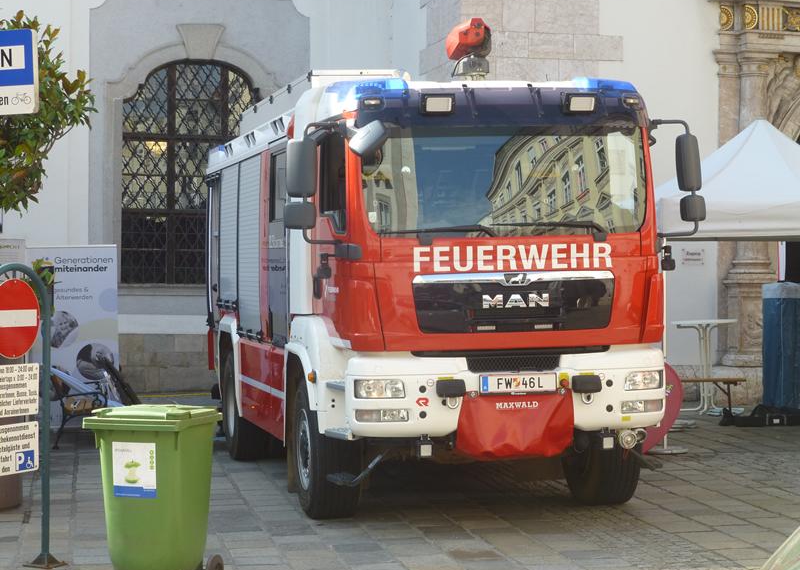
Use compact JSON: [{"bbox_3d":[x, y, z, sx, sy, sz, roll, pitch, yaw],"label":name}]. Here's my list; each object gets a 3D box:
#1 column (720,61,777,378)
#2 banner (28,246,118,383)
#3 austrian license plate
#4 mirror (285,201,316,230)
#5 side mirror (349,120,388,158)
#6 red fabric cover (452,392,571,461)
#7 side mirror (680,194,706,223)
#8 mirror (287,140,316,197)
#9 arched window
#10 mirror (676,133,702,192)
[{"bbox_3d":[4.396,-0.922,22.900,0.600,3.950,0.520,0,1,-18],"label":"column"},{"bbox_3d":[-3.665,0.581,20.400,1.000,2.040,0.120,0,1,5],"label":"banner"},{"bbox_3d":[0.782,0.653,12.020,0.525,0.125,0.020,-1,1,-13],"label":"austrian license plate"},{"bbox_3d":[-0.659,-0.463,12.150,0.210,0.185,0.120,-1,1,5],"label":"mirror"},{"bbox_3d":[-0.207,-0.961,11.980,0.160,0.225,0.100,34,-11,43],"label":"side mirror"},{"bbox_3d":[0.748,0.918,11.930,0.740,0.440,0.260,-1,1,-13],"label":"red fabric cover"},{"bbox_3d":[2.045,-0.536,12.720,0.190,0.185,0.110,-6,2,-27],"label":"side mirror"},{"bbox_3d":[-0.649,-0.775,12.150,0.200,0.390,0.120,-1,1,5],"label":"mirror"},{"bbox_3d":[-2.943,-1.651,26.800,2.250,3.270,0.250,0,1,-13],"label":"arched window"},{"bbox_3d":[2.014,-0.854,12.720,0.185,0.395,0.110,-6,2,-27],"label":"mirror"}]

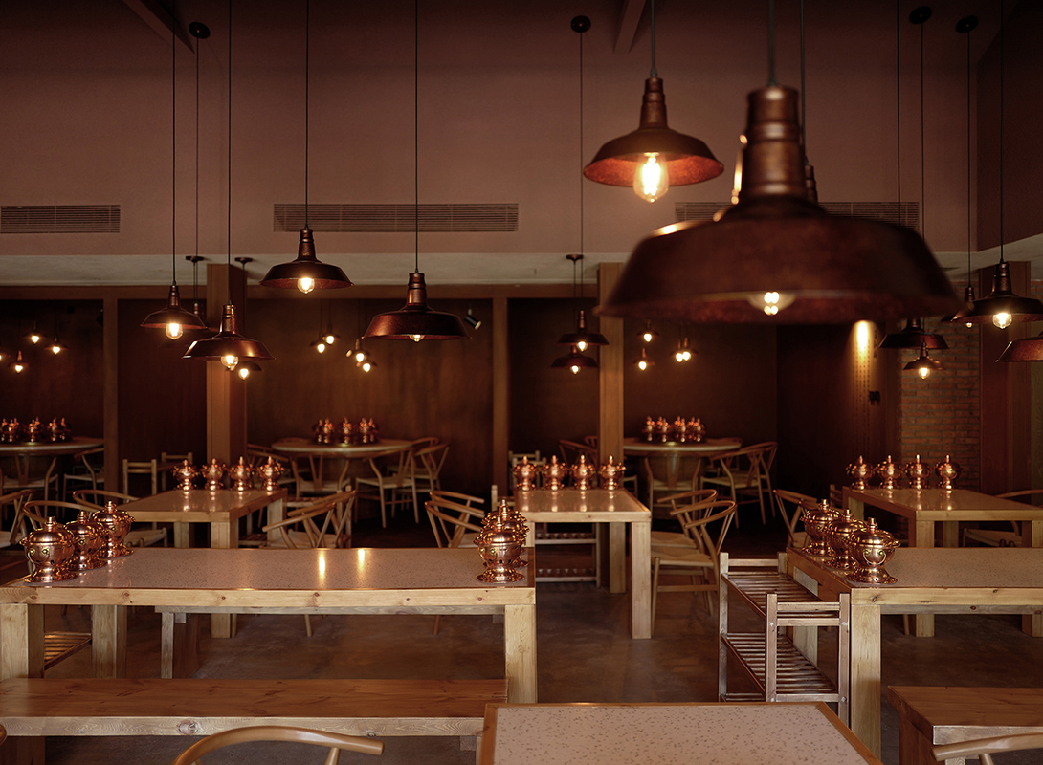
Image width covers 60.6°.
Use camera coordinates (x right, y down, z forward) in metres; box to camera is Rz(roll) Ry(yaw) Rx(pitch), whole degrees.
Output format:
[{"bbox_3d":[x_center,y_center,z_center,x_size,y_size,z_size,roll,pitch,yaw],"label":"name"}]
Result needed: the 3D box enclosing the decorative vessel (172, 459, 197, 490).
[{"bbox_3d":[-2.408,0.662,6.400,0.195,0.222,0.190,0,0,1],"label":"decorative vessel"}]

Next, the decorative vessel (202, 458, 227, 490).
[{"bbox_3d":[-2.199,0.657,6.400,0.195,0.228,0.190,0,0,1],"label":"decorative vessel"}]

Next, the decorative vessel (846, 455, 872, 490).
[{"bbox_3d":[2.467,0.663,6.498,0.193,0.247,0.193,0,-1,1],"label":"decorative vessel"}]

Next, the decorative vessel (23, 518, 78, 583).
[{"bbox_3d":[-1.865,0.651,3.535,0.215,0.238,0.215,0,0,0],"label":"decorative vessel"}]

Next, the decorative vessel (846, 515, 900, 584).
[{"bbox_3d":[1.376,0.651,3.500,0.215,0.238,0.215,0,0,0],"label":"decorative vessel"}]

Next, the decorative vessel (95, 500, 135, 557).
[{"bbox_3d":[-1.851,0.651,4.030,0.215,0.238,0.215,0,0,0],"label":"decorative vessel"}]

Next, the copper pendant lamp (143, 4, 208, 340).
[{"bbox_3d":[-1.349,-0.824,3.470,0.265,1.324,0.265,0,0,1],"label":"copper pendant lamp"}]

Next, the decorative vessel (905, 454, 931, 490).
[{"bbox_3d":[2.896,0.663,6.495,0.193,0.247,0.193,0,-1,1],"label":"decorative vessel"}]

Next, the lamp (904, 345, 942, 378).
[{"bbox_3d":[2.581,-0.138,5.693,0.254,0.233,0.254,0,-1,1],"label":"lamp"}]

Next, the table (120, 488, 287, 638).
[{"bbox_3d":[-2.120,1.147,5.900,0.805,0.755,1.200,0,0,0],"label":"table"}]

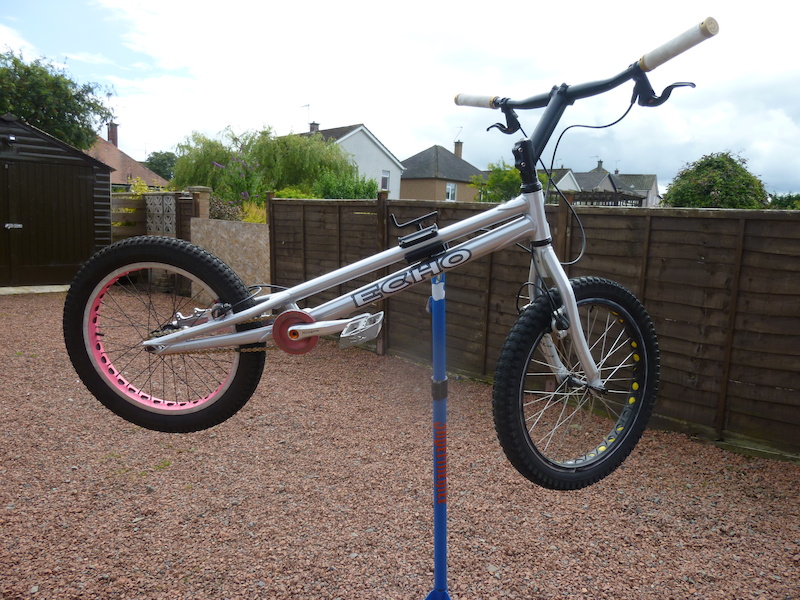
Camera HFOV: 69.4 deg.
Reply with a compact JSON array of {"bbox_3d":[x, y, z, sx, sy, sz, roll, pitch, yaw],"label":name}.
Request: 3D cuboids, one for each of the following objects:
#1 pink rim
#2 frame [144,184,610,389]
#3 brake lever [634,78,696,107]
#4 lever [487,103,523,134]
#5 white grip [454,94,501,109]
[{"bbox_3d":[-0.582,0.093,1.430,0.394,0.394,0.045,6,16,4],"label":"pink rim"},{"bbox_3d":[-0.056,-0.053,1.334,1.080,0.464,0.138,6,16,4],"label":"frame"},{"bbox_3d":[0.486,-0.407,1.083,0.034,0.077,0.128,-22,6,-25],"label":"brake lever"},{"bbox_3d":[0.259,-0.463,1.485,0.034,0.077,0.128,-22,29,-25],"label":"lever"},{"bbox_3d":[0.199,-0.521,1.505,0.034,0.034,0.153,-6,20,-37],"label":"white grip"}]

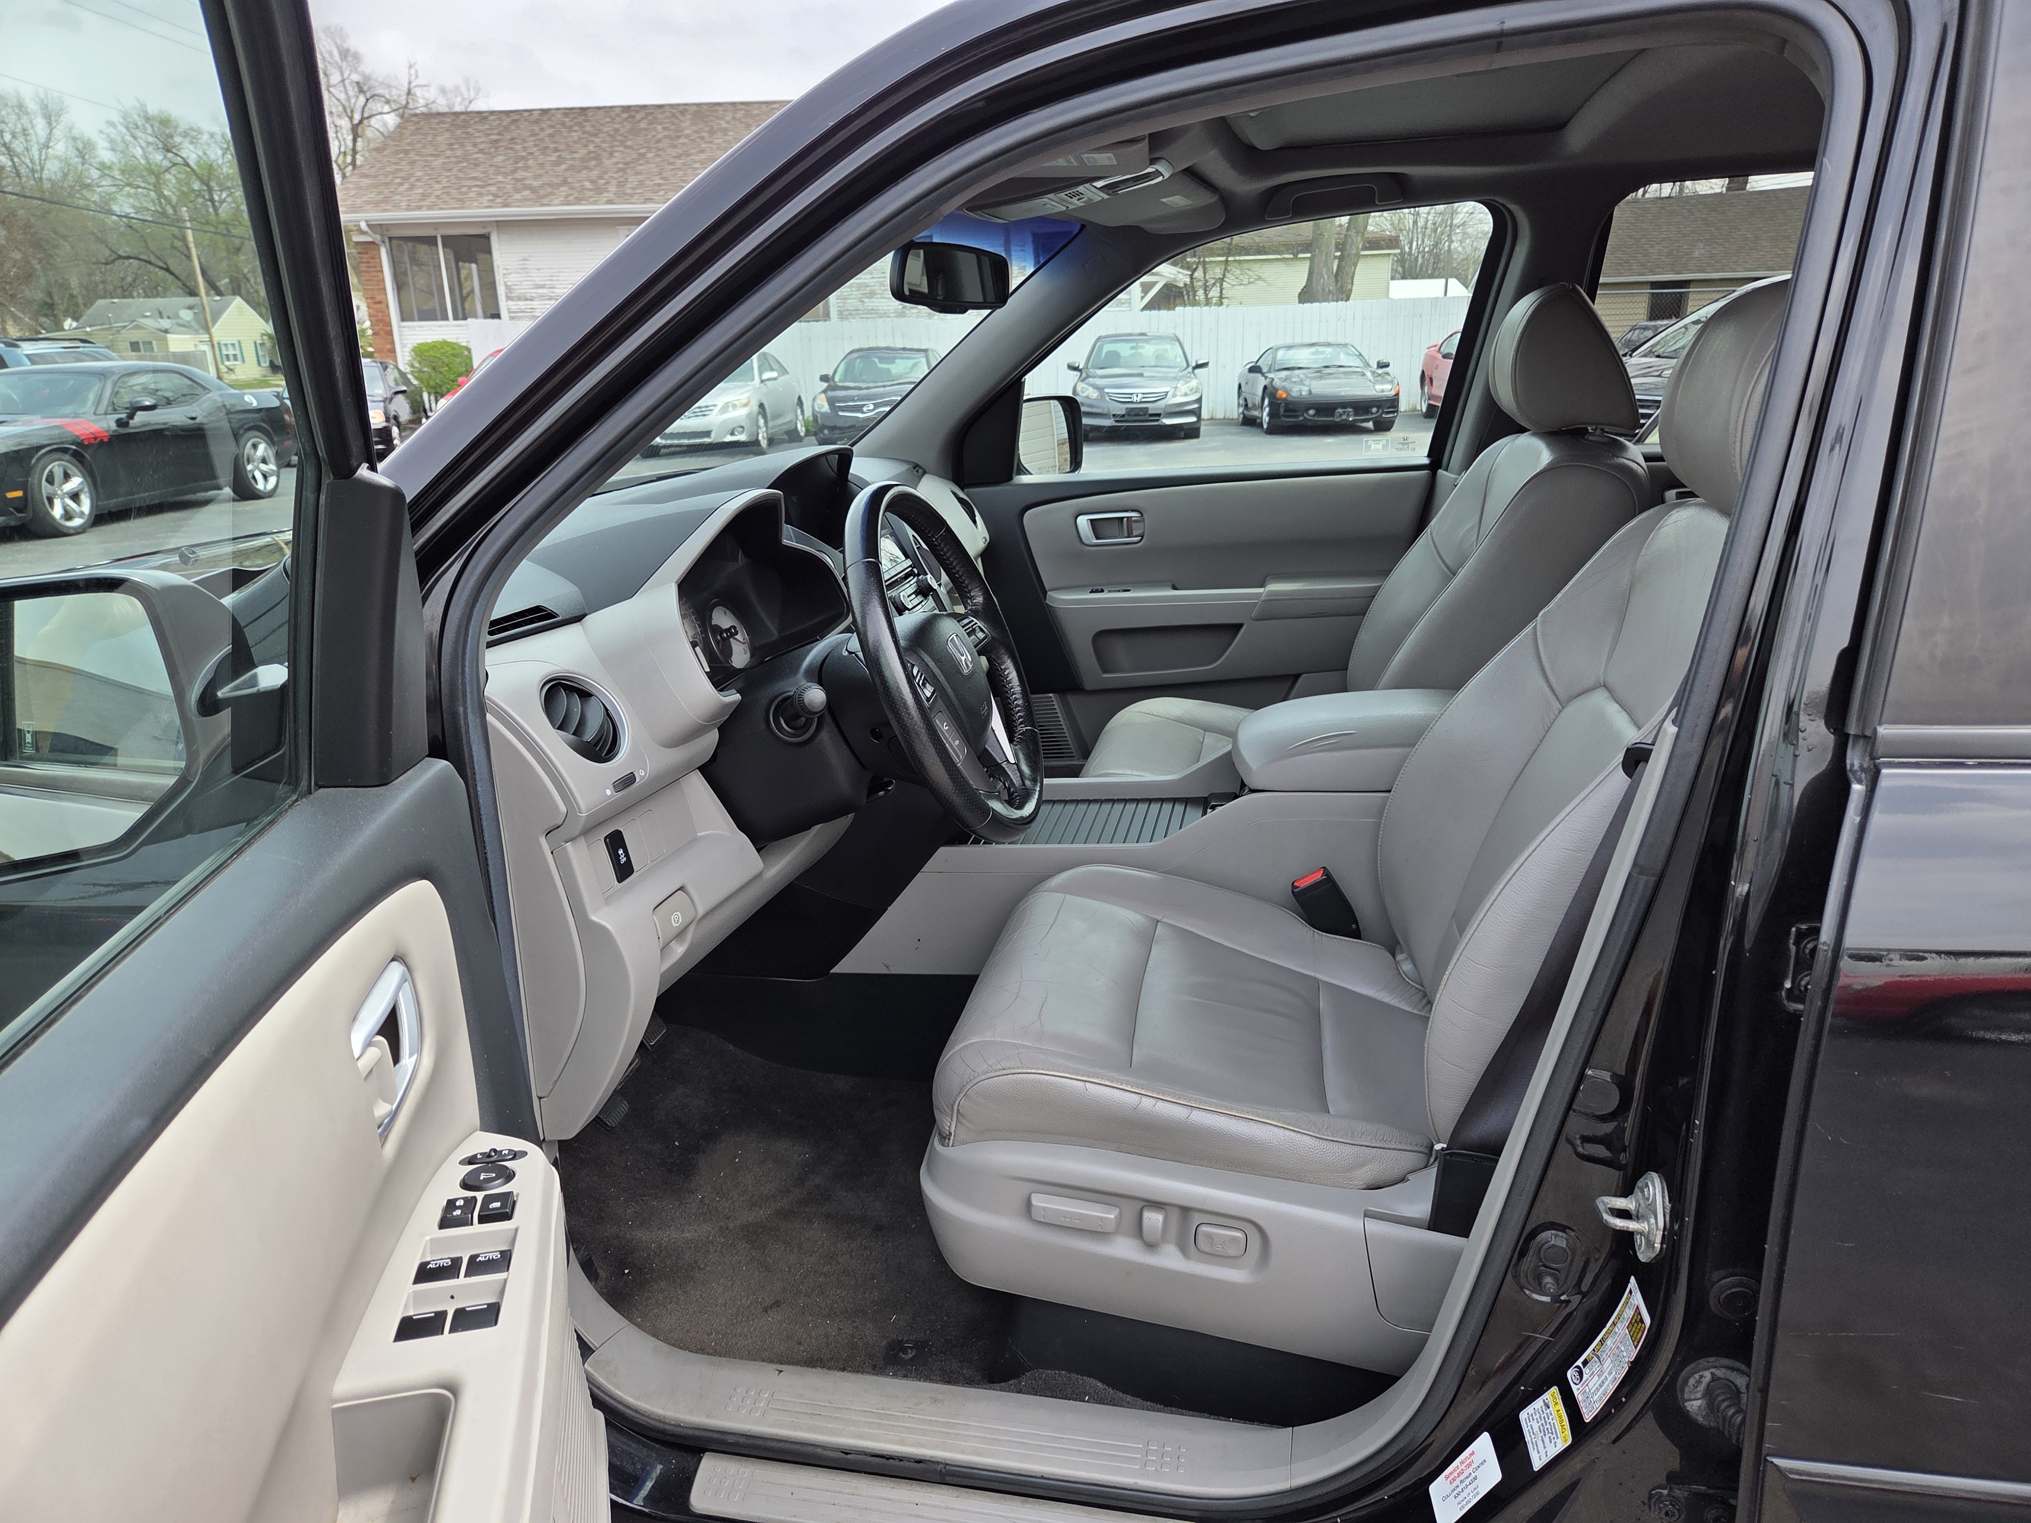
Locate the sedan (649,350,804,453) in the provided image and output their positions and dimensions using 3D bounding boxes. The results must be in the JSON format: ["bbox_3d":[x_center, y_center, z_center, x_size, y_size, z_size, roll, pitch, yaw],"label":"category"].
[{"bbox_3d":[-4.190,-5.300,19.620,1.820,1.465,4.810,-1,17,2],"label":"sedan"}]

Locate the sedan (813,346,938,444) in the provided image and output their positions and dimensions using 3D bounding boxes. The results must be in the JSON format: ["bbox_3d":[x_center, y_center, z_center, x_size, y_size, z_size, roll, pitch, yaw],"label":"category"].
[{"bbox_3d":[-1.850,-5.640,20.750,1.790,1.460,4.780,0,17,5],"label":"sedan"}]

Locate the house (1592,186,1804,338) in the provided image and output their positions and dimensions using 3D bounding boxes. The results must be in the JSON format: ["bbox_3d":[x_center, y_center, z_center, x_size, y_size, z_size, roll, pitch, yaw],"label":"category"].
[{"bbox_3d":[16.993,-10.922,31.016,10.500,4.500,8.200,7,19,24],"label":"house"}]

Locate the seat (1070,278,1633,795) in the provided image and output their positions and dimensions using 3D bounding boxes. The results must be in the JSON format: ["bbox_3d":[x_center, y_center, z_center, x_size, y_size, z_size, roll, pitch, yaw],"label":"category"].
[{"bbox_3d":[0.480,-0.182,2.034,0.800,0.980,0.550,2,18,11],"label":"seat"}]

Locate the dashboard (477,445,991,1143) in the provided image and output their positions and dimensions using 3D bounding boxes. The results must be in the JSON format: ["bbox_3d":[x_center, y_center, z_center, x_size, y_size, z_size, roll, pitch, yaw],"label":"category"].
[{"bbox_3d":[-0.418,-0.150,1.840,0.570,0.540,1.500,2,18,11],"label":"dashboard"}]

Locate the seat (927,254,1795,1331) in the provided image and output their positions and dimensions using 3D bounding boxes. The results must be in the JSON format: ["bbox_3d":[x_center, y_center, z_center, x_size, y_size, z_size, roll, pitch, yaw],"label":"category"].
[{"bbox_3d":[0.353,0.035,1.343,0.820,0.980,0.550,2,18,11],"label":"seat"}]

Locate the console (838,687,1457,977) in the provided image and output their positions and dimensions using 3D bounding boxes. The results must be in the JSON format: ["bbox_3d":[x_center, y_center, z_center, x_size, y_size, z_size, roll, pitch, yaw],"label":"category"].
[{"bbox_3d":[0.226,0.081,1.781,0.920,0.380,0.300,2,18,11],"label":"console"}]

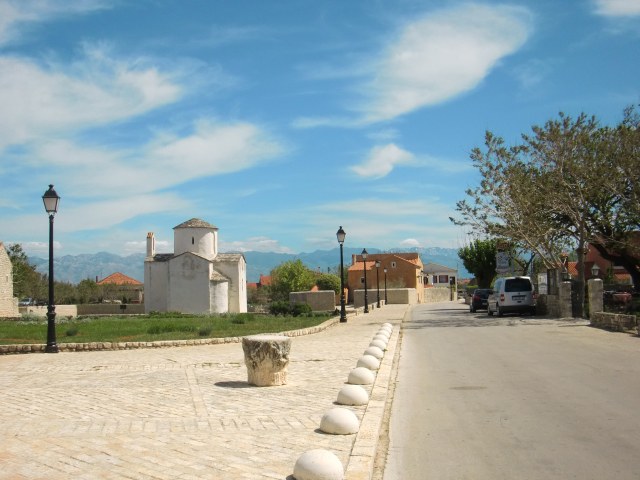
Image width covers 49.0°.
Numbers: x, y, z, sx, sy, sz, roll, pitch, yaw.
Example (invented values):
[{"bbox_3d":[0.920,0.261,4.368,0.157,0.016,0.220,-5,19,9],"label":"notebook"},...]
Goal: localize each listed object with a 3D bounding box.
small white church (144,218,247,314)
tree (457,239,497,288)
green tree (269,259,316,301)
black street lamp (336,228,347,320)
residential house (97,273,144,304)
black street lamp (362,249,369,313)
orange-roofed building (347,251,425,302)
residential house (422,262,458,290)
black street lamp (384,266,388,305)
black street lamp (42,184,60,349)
[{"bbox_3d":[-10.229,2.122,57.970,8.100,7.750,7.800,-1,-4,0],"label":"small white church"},{"bbox_3d":[12.807,2.467,55.943,3.800,5.170,3.800,-1,-4,0],"label":"tree"},{"bbox_3d":[-2.857,4.465,73.841,5.100,5.040,5.000,-1,-4,0],"label":"green tree"},{"bbox_3d":[0.896,1.386,28.236,0.400,3.850,0.400,-1,-4,0],"label":"black street lamp"},{"bbox_3d":[-36.918,8.912,129.647,9.000,5.830,9.000,-1,-4,-6],"label":"residential house"},{"bbox_3d":[2.738,2.451,42.003,0.400,3.850,0.400,-1,-4,0],"label":"black street lamp"},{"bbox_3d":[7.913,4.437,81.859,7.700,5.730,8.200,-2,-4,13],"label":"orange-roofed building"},{"bbox_3d":[20.131,7.208,119.744,8.000,6.410,8.000,-2,-4,9],"label":"residential house"},{"bbox_3d":[6.610,4.565,70.260,0.400,3.850,0.400,-1,-4,0],"label":"black street lamp"},{"bbox_3d":[-6.142,0.662,16.101,0.400,3.850,0.400,-1,-4,0],"label":"black street lamp"}]

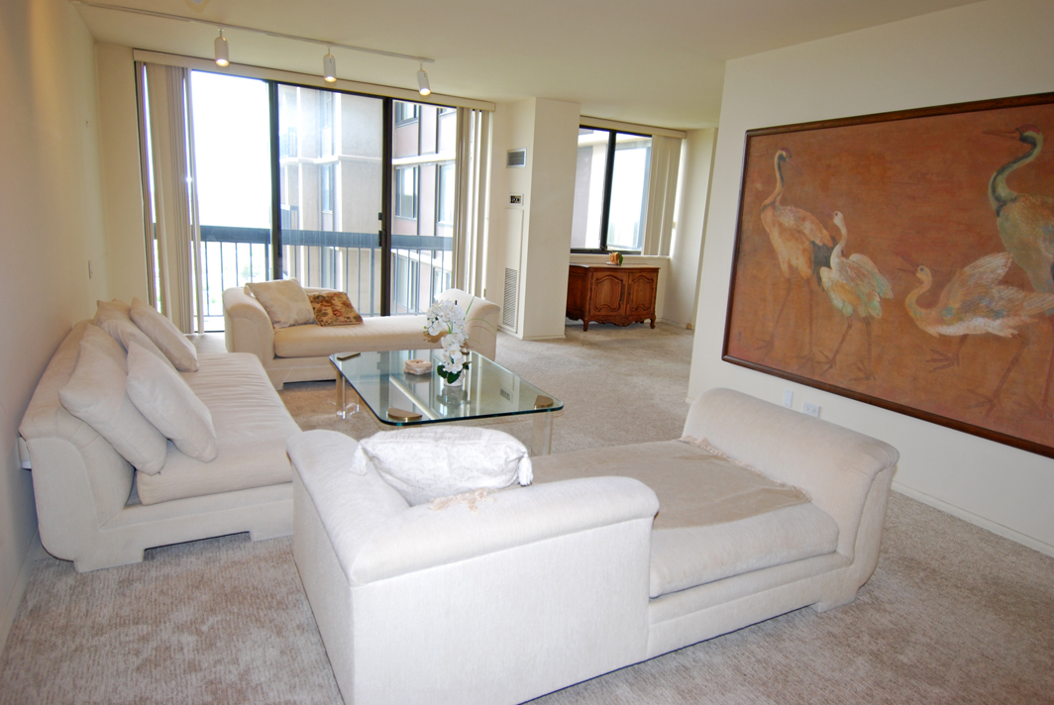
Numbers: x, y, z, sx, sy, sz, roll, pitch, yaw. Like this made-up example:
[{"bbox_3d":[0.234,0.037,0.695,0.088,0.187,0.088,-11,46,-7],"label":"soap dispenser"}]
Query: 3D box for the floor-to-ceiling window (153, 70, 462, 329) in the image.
[{"bbox_3d":[-2.125,-1.490,6.693,3.300,2.530,0.120,-3,14,-28],"label":"floor-to-ceiling window"}]

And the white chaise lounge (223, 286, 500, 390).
[{"bbox_3d":[-1.438,-0.183,5.320,2.155,0.630,1.150,-3,14,-28],"label":"white chaise lounge"}]

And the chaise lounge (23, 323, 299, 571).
[{"bbox_3d":[-1.795,0.274,3.172,0.920,0.600,2.030,-3,14,-28],"label":"chaise lounge"}]

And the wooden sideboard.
[{"bbox_3d":[1.149,-0.753,8.212,1.120,0.810,0.520,-3,14,-28],"label":"wooden sideboard"}]

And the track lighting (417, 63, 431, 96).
[{"bbox_3d":[-0.870,-2.317,5.218,0.100,0.250,0.100,-3,14,-28],"label":"track lighting"}]

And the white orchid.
[{"bbox_3d":[-0.444,-0.051,3.424,0.260,0.485,0.250,-3,14,-28],"label":"white orchid"}]

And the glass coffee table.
[{"bbox_3d":[-0.548,0.334,3.666,1.005,0.410,1.540,-3,14,-28],"label":"glass coffee table"}]

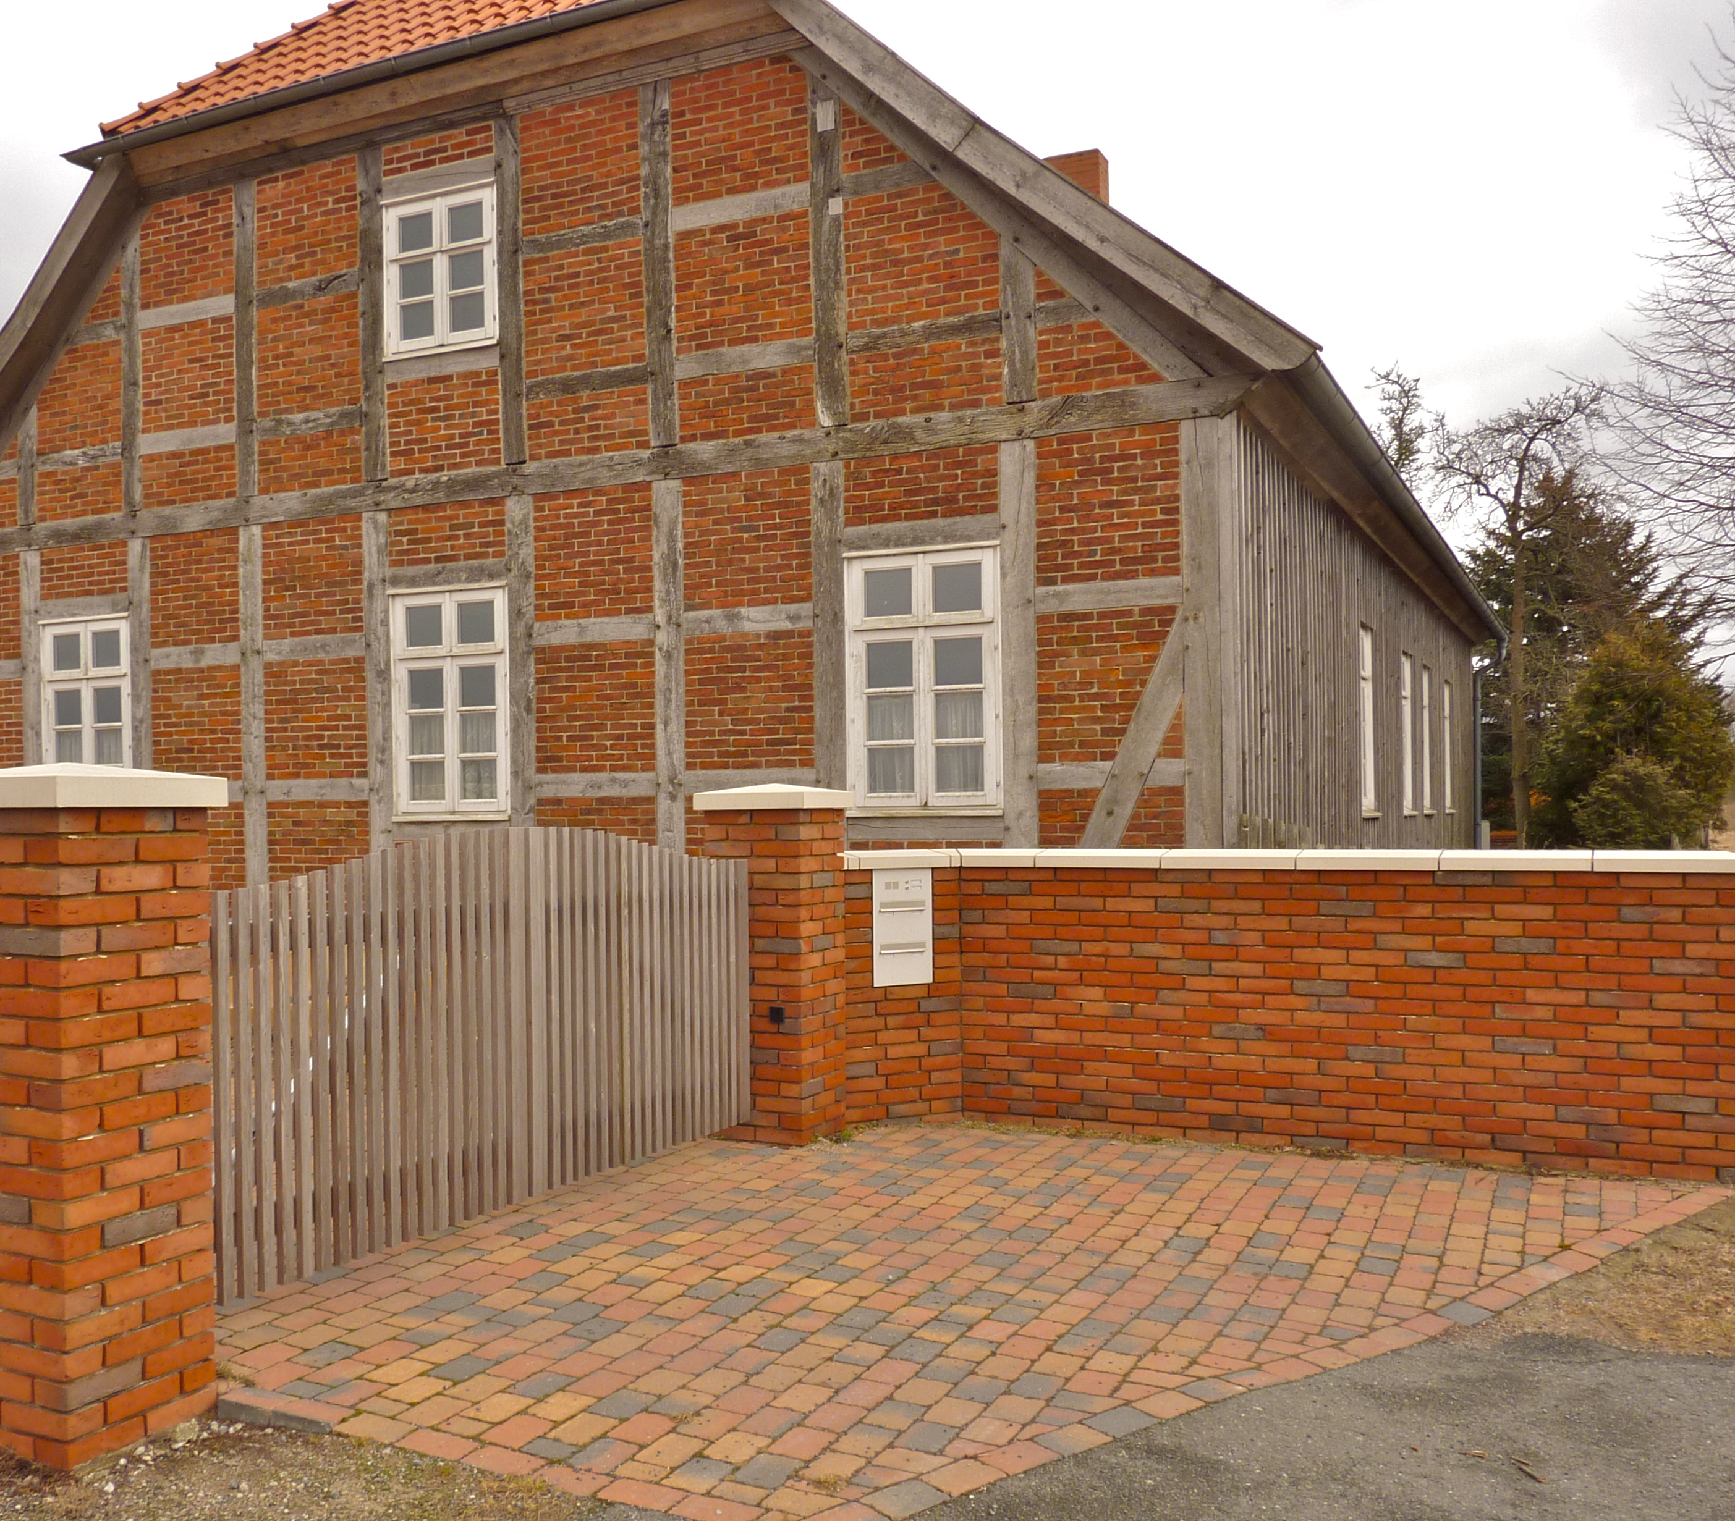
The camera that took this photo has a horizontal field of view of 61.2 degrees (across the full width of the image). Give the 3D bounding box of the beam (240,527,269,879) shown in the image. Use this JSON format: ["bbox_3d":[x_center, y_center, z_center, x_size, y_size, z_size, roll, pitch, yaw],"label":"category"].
[{"bbox_3d":[-4.984,-0.304,12.100,0.264,3.266,0.200,-1,-1,26],"label":"beam"}]

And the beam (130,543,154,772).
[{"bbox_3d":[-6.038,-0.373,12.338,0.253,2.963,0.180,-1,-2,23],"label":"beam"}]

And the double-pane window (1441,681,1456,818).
[{"bbox_3d":[7.580,-0.163,19.173,0.120,1.708,1.100,-1,-1,27],"label":"double-pane window"}]

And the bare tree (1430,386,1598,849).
[{"bbox_3d":[9.374,-1.565,20.920,2.200,7.301,2.200,-1,-1,24],"label":"bare tree"}]

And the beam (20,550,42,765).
[{"bbox_3d":[-7.254,-0.345,12.859,0.265,2.970,0.180,-1,-2,23],"label":"beam"}]

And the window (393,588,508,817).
[{"bbox_3d":[-3.125,-0.423,11.036,1.054,1.727,0.120,-1,-2,23],"label":"window"}]

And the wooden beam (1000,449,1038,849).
[{"bbox_3d":[0.996,-0.407,9.185,0.240,3.181,0.200,-1,-1,26],"label":"wooden beam"}]

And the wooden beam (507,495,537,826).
[{"bbox_3d":[-2.502,-0.467,10.824,0.239,2.969,0.180,-1,-2,23],"label":"wooden beam"}]

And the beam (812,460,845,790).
[{"bbox_3d":[-0.202,-0.376,9.769,0.242,3.208,0.200,-1,-1,26],"label":"beam"}]

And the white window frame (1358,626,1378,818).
[{"bbox_3d":[4.531,-0.348,13.344,0.120,1.745,1.080,-2,-2,26],"label":"white window frame"}]

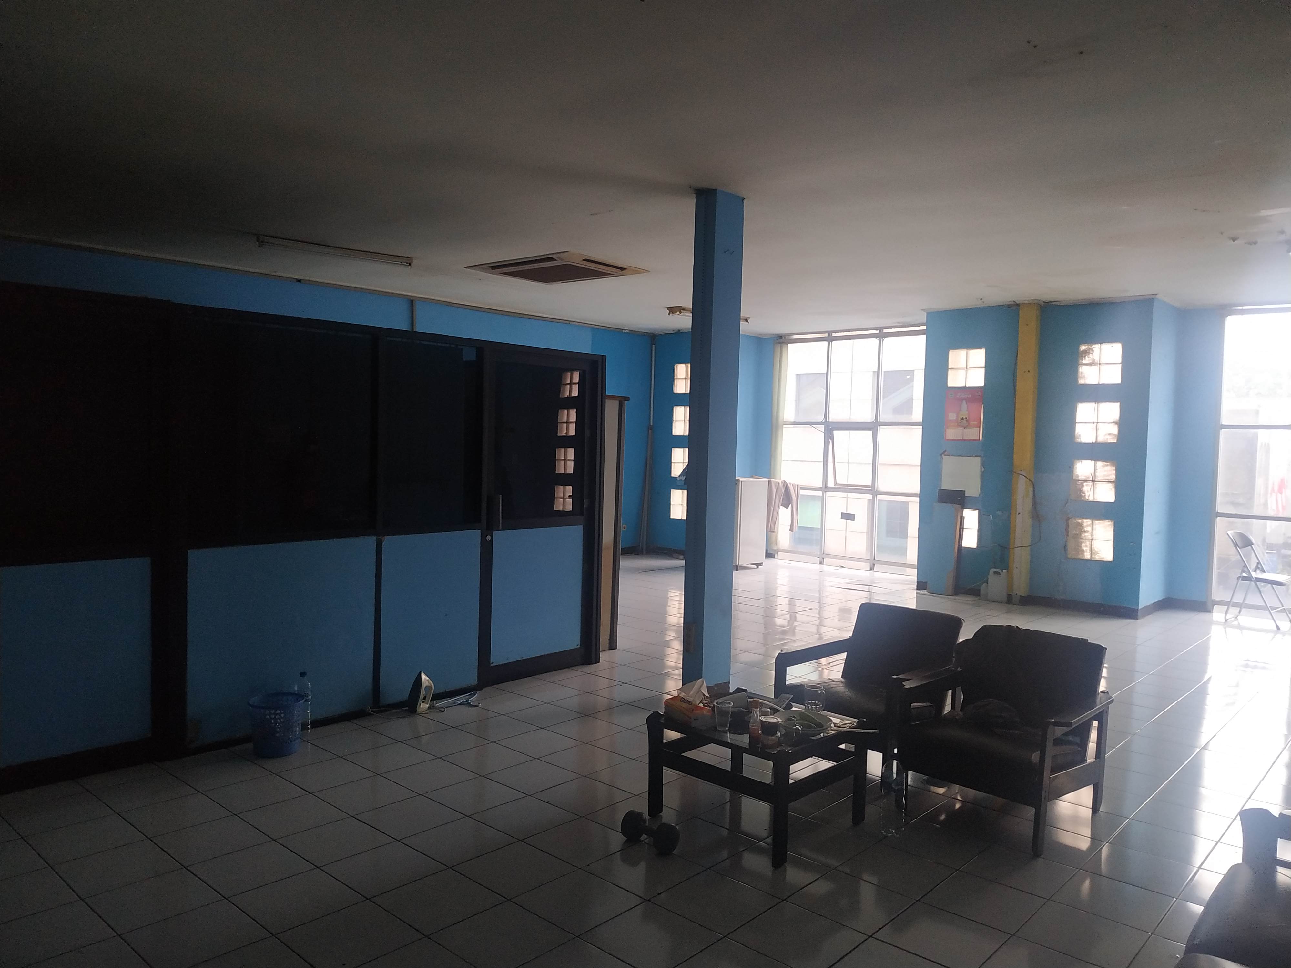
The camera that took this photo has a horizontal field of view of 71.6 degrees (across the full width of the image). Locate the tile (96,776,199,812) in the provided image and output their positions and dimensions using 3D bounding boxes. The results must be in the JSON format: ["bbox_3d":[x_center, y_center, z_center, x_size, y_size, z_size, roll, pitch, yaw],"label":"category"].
[{"bbox_3d":[-2.070,1.279,3.700,0.300,0.010,0.300,4,4,42],"label":"tile"}]

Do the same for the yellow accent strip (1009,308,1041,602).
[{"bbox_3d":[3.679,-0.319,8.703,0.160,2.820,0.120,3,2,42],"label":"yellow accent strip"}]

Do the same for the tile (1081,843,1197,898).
[{"bbox_3d":[1.688,1.321,3.057,0.300,0.010,0.300,3,2,42],"label":"tile"}]

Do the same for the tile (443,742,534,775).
[{"bbox_3d":[-0.704,1.227,3.990,0.297,0.010,0.297,3,2,42],"label":"tile"}]

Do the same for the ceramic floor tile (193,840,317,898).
[{"bbox_3d":[-1.274,1.248,2.899,0.300,0.010,0.300,3,2,42],"label":"ceramic floor tile"}]

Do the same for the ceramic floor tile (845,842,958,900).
[{"bbox_3d":[0.841,1.303,3.022,0.297,0.010,0.297,3,2,42],"label":"ceramic floor tile"}]

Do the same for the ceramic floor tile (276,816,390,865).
[{"bbox_3d":[-1.076,1.241,3.112,0.300,0.010,0.300,3,2,42],"label":"ceramic floor tile"}]

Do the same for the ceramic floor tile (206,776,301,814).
[{"bbox_3d":[-1.529,1.222,3.518,0.300,0.010,0.300,3,2,42],"label":"ceramic floor tile"}]

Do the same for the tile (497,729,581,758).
[{"bbox_3d":[-0.500,1.225,4.207,0.300,0.010,0.300,3,2,42],"label":"tile"}]

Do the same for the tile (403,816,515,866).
[{"bbox_3d":[-0.652,1.258,3.143,0.300,0.010,0.300,3,2,42],"label":"tile"}]

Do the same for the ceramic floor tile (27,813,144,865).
[{"bbox_3d":[-1.923,1.221,3.067,0.297,0.010,0.297,3,2,42],"label":"ceramic floor tile"}]

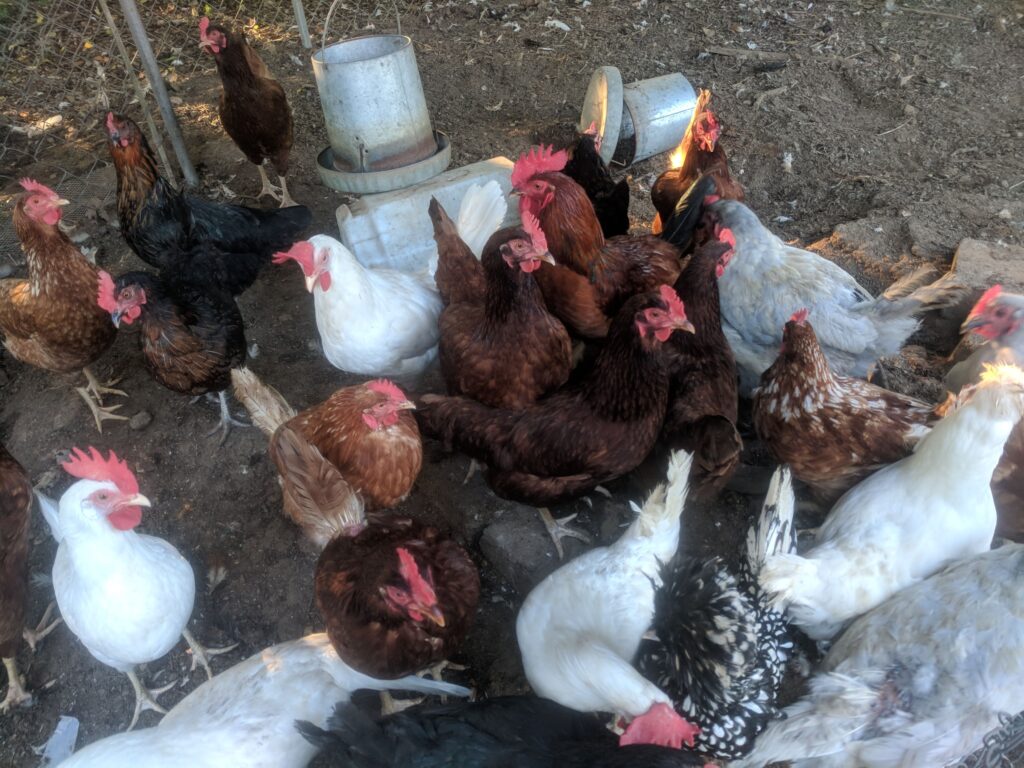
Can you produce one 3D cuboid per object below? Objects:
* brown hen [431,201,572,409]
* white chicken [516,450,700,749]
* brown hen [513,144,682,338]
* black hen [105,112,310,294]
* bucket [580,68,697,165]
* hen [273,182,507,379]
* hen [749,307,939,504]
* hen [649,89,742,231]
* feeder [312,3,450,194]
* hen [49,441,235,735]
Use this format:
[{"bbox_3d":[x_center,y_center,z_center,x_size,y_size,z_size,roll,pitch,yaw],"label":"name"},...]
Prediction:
[{"bbox_3d":[-0.051,-0.125,1.429,0.198,0.421,0.354,-27,42,-23],"label":"brown hen"},{"bbox_3d":[0.124,0.280,0.968,0.208,0.354,0.333,17,44,29],"label":"white chicken"},{"bbox_3d":[0.178,-0.238,1.481,0.406,0.484,0.198,-9,38,-2],"label":"brown hen"},{"bbox_3d":[-0.613,-0.336,1.619,0.430,0.440,0.210,1,41,7],"label":"black hen"},{"bbox_3d":[0.385,-0.813,2.317,0.281,0.281,0.281,-10,37,-12],"label":"bucket"},{"bbox_3d":[-0.178,-0.165,1.426,0.390,0.380,0.210,-29,46,-26],"label":"hen"},{"bbox_3d":[0.466,0.062,1.090,0.360,0.395,0.200,10,42,16],"label":"hen"},{"bbox_3d":[0.372,-0.436,1.653,0.210,0.430,0.370,-2,41,3],"label":"hen"},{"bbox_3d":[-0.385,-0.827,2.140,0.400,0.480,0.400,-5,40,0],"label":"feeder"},{"bbox_3d":[-0.534,0.268,1.033,0.312,0.421,0.198,22,46,33],"label":"hen"}]

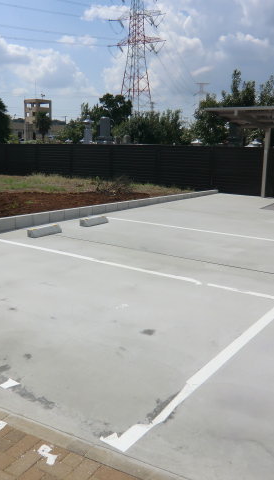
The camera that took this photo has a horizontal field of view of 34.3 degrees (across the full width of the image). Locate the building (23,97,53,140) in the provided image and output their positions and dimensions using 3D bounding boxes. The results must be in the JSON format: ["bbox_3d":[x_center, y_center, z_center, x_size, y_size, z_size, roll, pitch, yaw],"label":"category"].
[{"bbox_3d":[-25.789,-30.843,115.000,5.040,11.660,5.040,8,14,32],"label":"building"}]

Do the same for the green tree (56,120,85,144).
[{"bbox_3d":[-5.426,-8.043,36.339,2.430,3.370,2.430,-1,12,-8],"label":"green tree"}]

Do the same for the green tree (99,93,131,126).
[{"bbox_3d":[-2.489,-12.996,50.743,3.610,7.400,3.610,0,12,-3],"label":"green tree"}]

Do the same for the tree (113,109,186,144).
[{"bbox_3d":[0.836,-7.134,31.421,5.030,4.190,3.270,1,12,1],"label":"tree"}]

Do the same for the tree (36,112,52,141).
[{"bbox_3d":[-17.968,-21.776,85.621,3.070,6.190,3.070,-1,12,-12],"label":"tree"}]

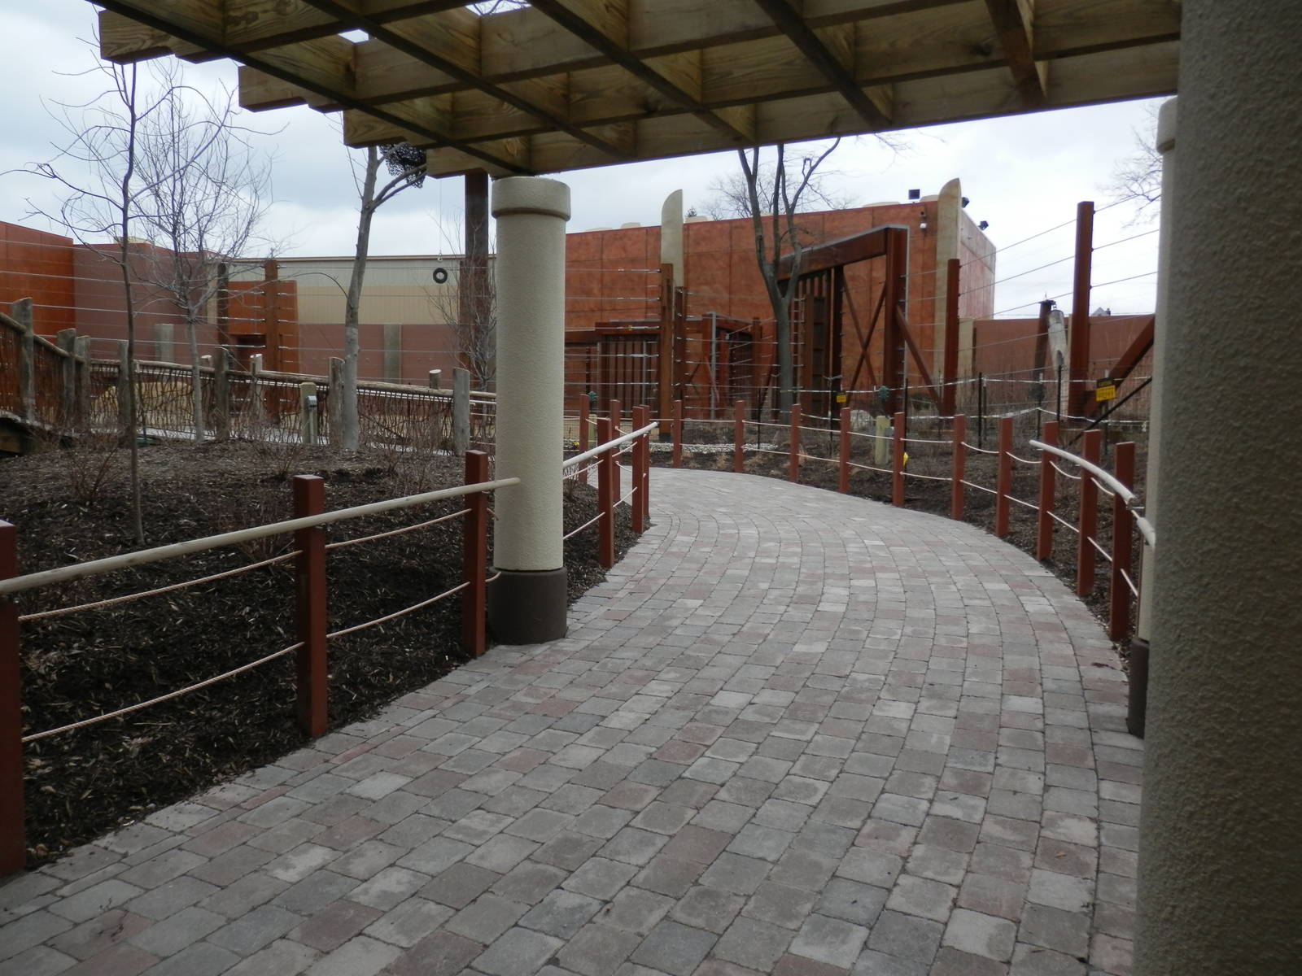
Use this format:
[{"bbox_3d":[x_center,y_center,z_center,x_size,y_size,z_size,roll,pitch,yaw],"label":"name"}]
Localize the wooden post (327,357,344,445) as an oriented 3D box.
[{"bbox_3d":[-4.513,-1.249,13.500,0.220,1.250,0.220,3,4,30],"label":"wooden post"}]

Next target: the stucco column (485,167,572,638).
[{"bbox_3d":[-0.659,-0.399,5.116,0.425,2.435,0.425,1,4,0],"label":"stucco column"}]

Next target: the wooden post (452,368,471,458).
[{"bbox_3d":[-2.643,-1.063,13.100,0.217,1.230,0.217,1,4,0],"label":"wooden post"}]

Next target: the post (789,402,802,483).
[{"bbox_3d":[2.074,-0.643,13.500,0.090,1.110,0.090,-1,4,-26],"label":"post"}]

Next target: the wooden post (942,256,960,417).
[{"bbox_3d":[5.818,-2.924,18.200,0.200,3.120,0.200,0,4,-5],"label":"wooden post"}]

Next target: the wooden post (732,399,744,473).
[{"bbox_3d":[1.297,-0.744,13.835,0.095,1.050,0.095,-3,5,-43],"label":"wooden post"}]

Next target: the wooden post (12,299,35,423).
[{"bbox_3d":[-7.136,-1.447,10.700,0.220,1.410,0.220,-2,4,-34],"label":"wooden post"}]

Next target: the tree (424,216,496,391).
[{"bbox_3d":[-3.624,-3.429,20.000,2.400,4.800,2.400,1,4,0],"label":"tree"}]

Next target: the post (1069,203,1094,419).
[{"bbox_3d":[6.284,-2.601,13.700,0.200,3.150,0.200,0,4,-5],"label":"post"}]

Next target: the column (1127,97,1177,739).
[{"bbox_3d":[2.221,-0.251,3.789,0.425,2.550,0.425,1,4,0],"label":"column"}]

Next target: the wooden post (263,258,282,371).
[{"bbox_3d":[-8.877,-3.368,22.000,0.270,3.850,0.270,-1,4,-22],"label":"wooden post"}]

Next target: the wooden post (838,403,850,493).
[{"bbox_3d":[2.561,-0.495,12.410,0.090,1.110,0.090,-1,4,-22],"label":"wooden post"}]

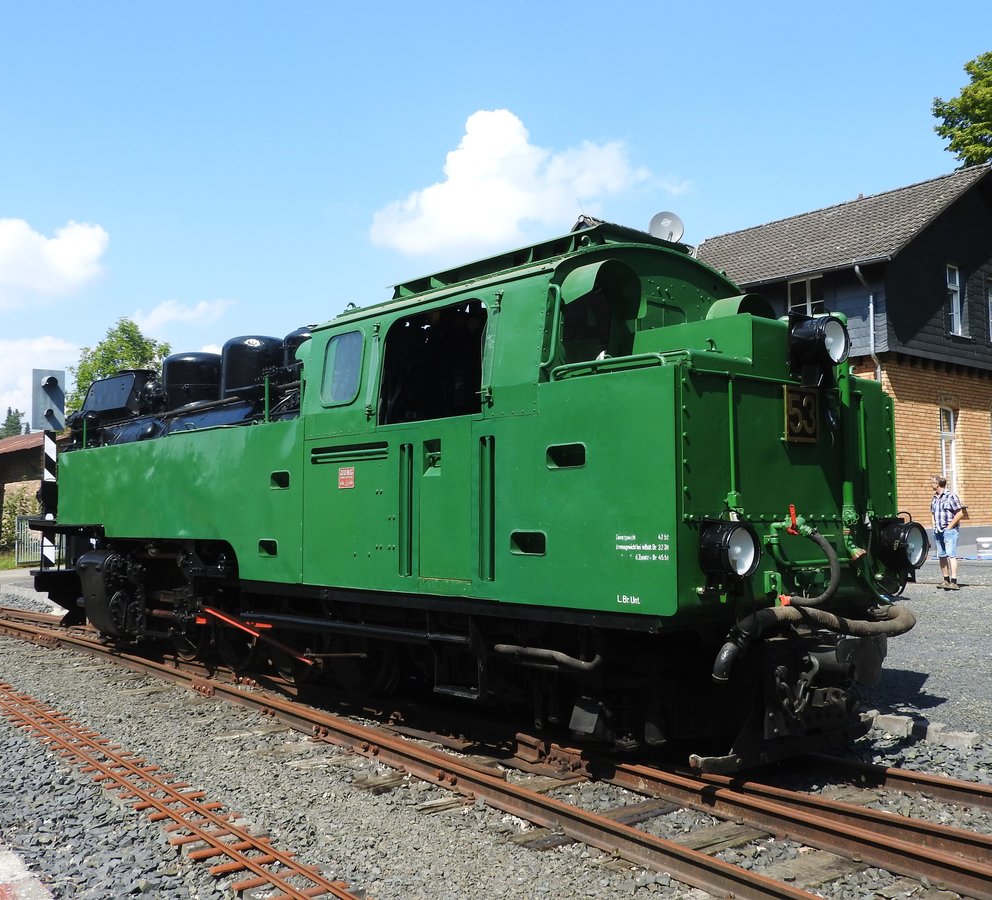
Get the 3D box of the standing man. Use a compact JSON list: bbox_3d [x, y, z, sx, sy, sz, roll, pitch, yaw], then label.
[{"bbox_3d":[6.974,1.270,16.148,0.360,1.750,0.530,2,-4,-25],"label":"standing man"}]

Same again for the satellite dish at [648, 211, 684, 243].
[{"bbox_3d":[4.505,-5.809,27.400,0.900,0.950,0.420,0,-4,-8],"label":"satellite dish"}]

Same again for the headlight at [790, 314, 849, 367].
[{"bbox_3d":[1.747,-0.573,5.610,0.270,0.280,0.220,3,-5,-41],"label":"headlight"}]

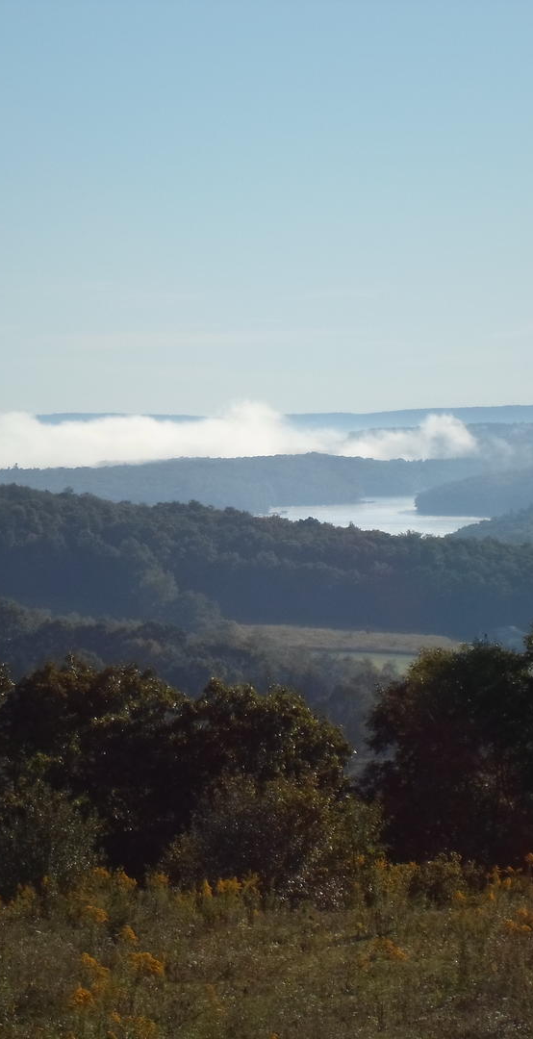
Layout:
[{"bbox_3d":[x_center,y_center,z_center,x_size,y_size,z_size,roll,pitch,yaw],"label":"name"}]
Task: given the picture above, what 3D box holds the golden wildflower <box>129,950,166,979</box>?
[{"bbox_3d":[-0.837,3.116,35.000,0.255,0.200,0.230,0,1,0],"label":"golden wildflower"}]

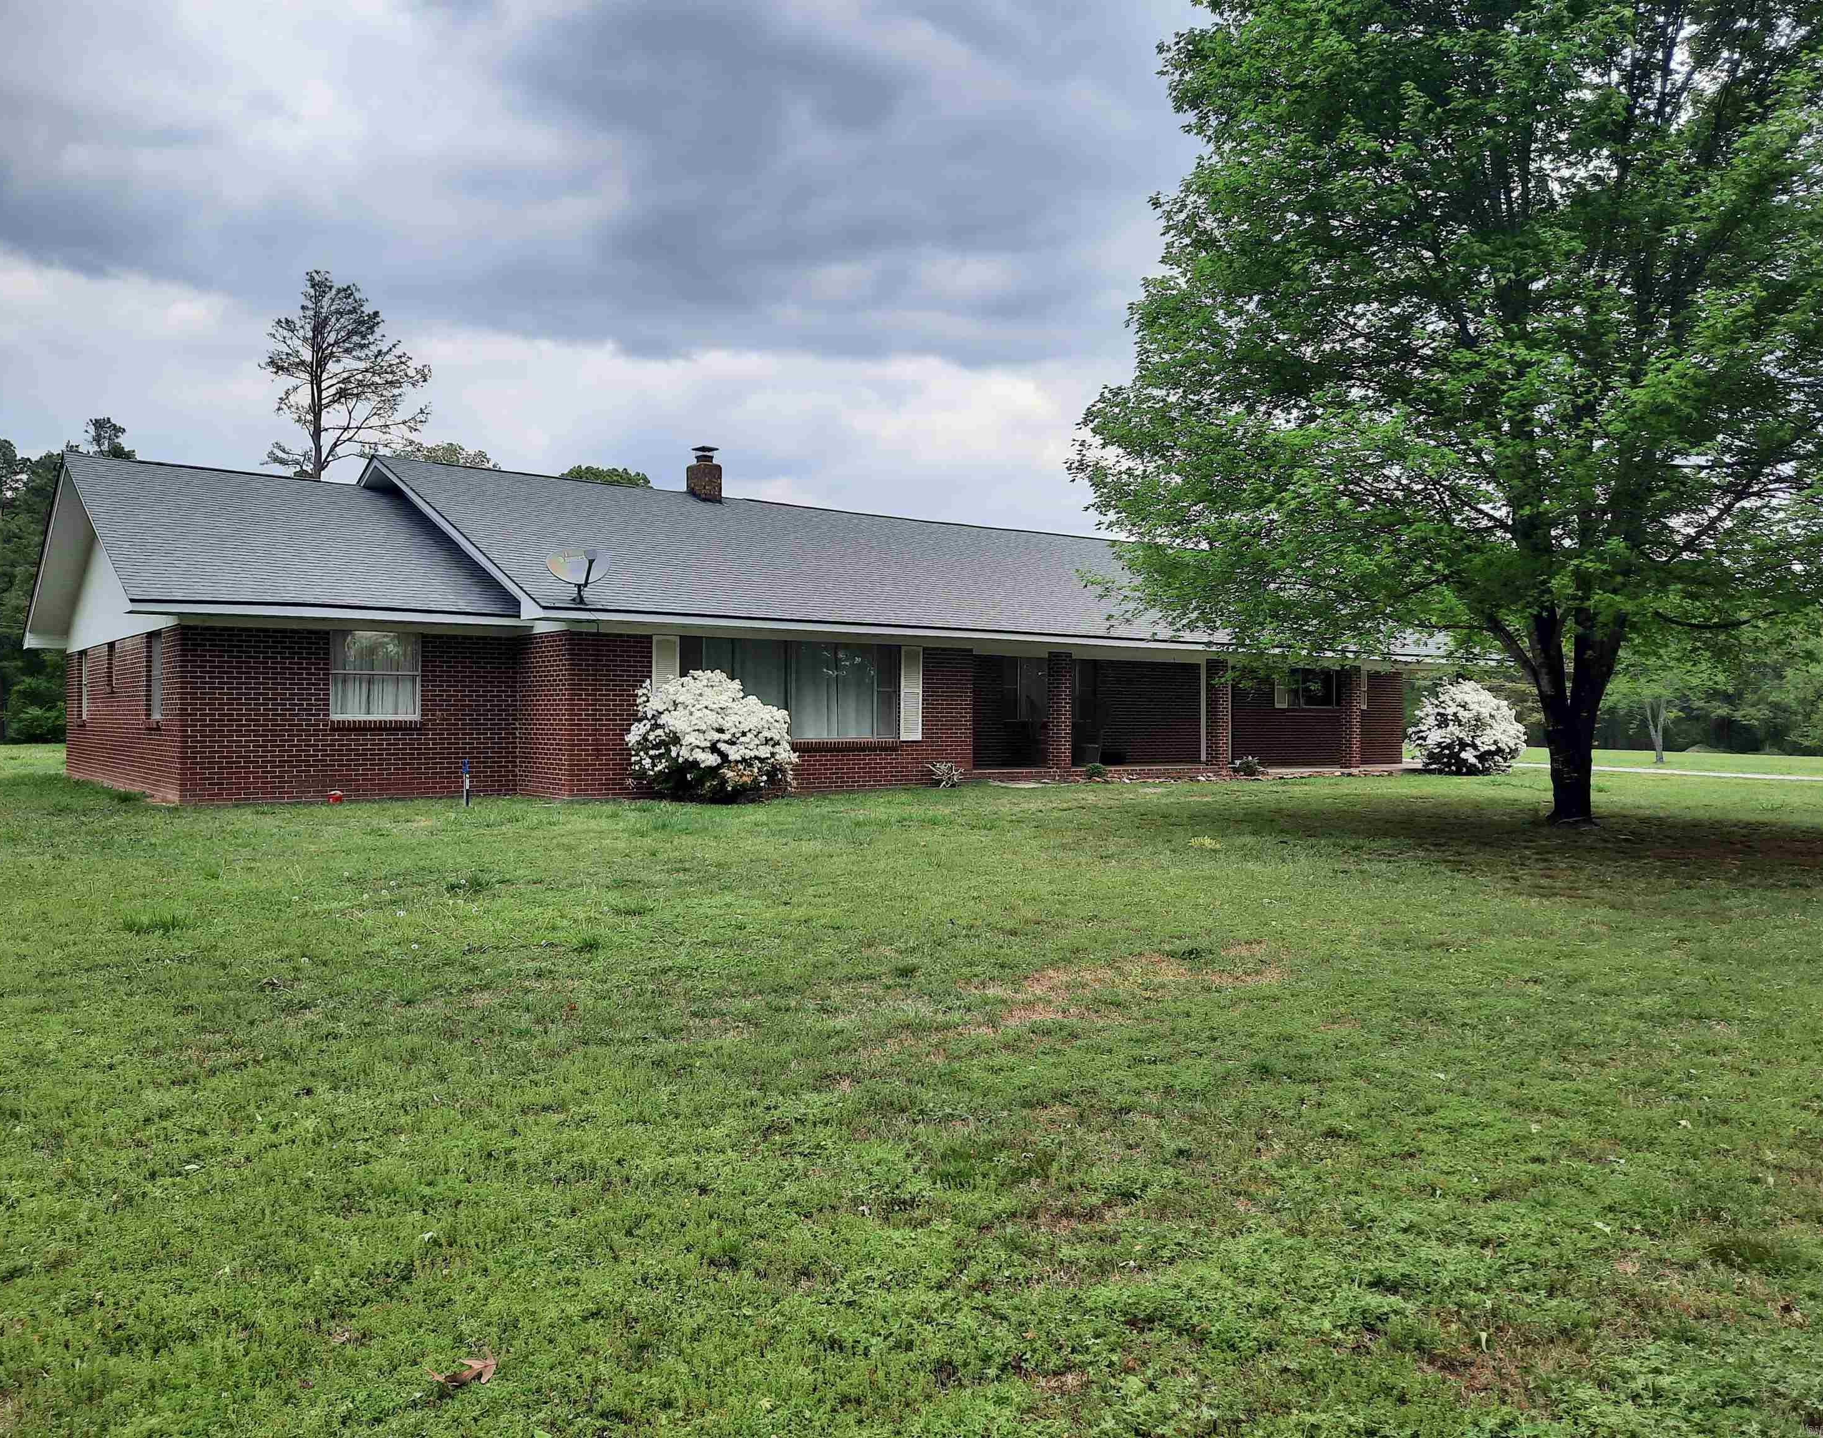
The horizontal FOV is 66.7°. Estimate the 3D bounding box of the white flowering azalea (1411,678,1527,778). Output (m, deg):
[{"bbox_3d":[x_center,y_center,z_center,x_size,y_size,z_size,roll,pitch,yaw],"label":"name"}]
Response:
[{"bbox_3d":[12.250,0.160,30.500,2.470,2.060,2.350,0,0,22],"label":"white flowering azalea"}]

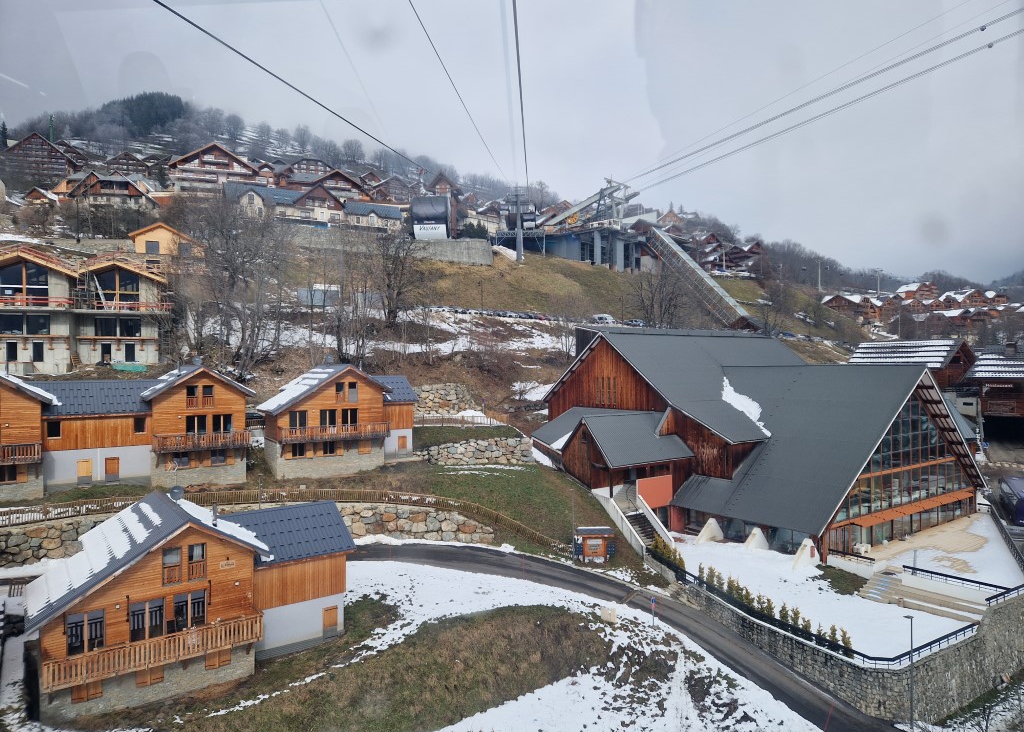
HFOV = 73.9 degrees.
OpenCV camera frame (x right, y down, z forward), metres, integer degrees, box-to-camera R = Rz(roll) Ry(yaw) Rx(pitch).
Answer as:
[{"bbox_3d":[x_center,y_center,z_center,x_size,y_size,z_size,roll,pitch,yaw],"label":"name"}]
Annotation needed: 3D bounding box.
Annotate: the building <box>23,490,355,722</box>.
[{"bbox_3d":[-16.879,11.849,37.456,16.238,8.502,9.950,0,0,-37],"label":"building"}]

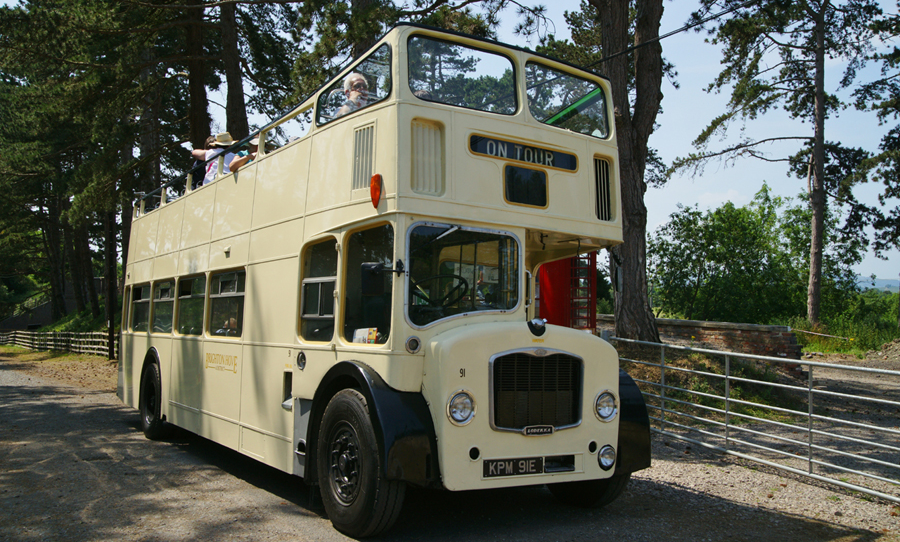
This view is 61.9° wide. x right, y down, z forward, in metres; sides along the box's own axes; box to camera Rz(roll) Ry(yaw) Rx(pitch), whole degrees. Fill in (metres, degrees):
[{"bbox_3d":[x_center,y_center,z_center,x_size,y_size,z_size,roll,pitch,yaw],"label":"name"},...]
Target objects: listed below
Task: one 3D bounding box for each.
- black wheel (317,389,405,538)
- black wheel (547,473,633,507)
[{"bbox_3d":[-0.620,1.339,5.280,0.270,1.030,1.030,5,-6,-32],"label":"black wheel"},{"bbox_3d":[1.137,1.494,6.483,0.270,1.030,1.030,5,-6,-32],"label":"black wheel"}]

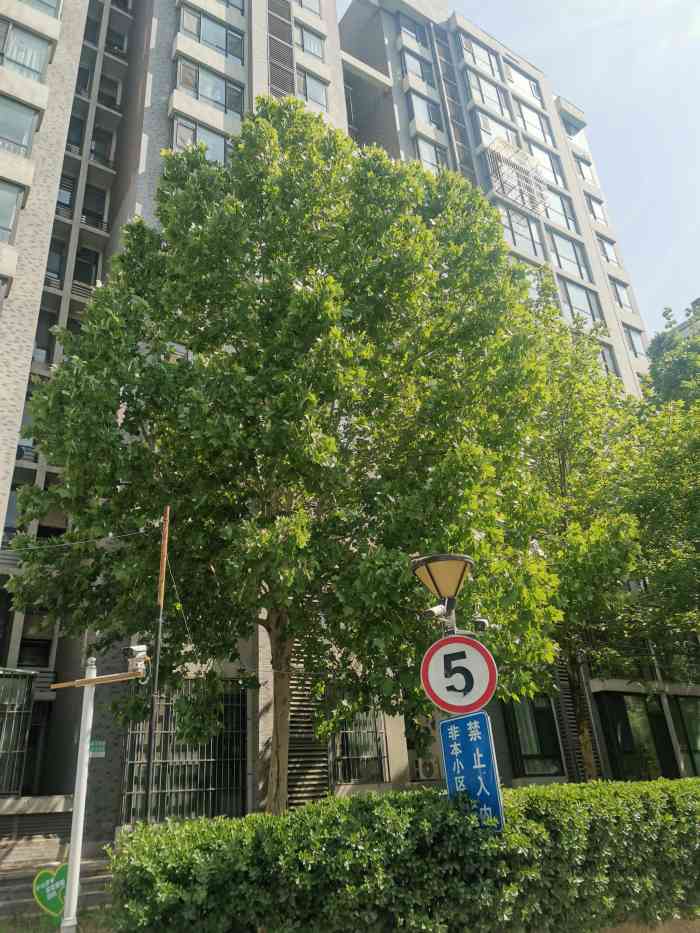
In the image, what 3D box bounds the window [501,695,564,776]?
[{"bbox_3d":[4.896,7.263,18.909,2.016,2.093,0.200,13,-31,-31],"label":"window"}]

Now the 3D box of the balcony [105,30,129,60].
[{"bbox_3d":[-8.872,-15.278,26.411,0.898,1.162,0.850,13,-31,-31],"label":"balcony"}]

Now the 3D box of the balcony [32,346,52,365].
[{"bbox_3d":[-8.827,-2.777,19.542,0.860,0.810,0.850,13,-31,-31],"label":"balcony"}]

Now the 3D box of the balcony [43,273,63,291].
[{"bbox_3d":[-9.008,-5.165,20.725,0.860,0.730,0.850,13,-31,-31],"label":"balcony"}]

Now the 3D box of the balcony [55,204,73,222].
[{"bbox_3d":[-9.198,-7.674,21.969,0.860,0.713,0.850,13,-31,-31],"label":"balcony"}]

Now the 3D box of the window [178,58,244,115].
[{"bbox_3d":[-4.496,-12.186,22.641,2.276,1.602,0.200,13,-31,-31],"label":"window"}]

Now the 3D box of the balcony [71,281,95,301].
[{"bbox_3d":[-8.091,-4.973,21.303,0.898,0.774,0.850,13,-31,-31],"label":"balcony"}]

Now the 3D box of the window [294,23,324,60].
[{"bbox_3d":[-1.615,-16.340,27.085,1.250,1.447,0.200,13,-31,-31],"label":"window"}]

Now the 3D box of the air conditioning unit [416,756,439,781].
[{"bbox_3d":[1.864,7.499,17.376,0.740,0.540,0.300,13,-31,-31],"label":"air conditioning unit"}]

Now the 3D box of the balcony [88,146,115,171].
[{"bbox_3d":[-8.477,-10.062,23.826,0.898,0.862,0.850,13,-31,-31],"label":"balcony"}]

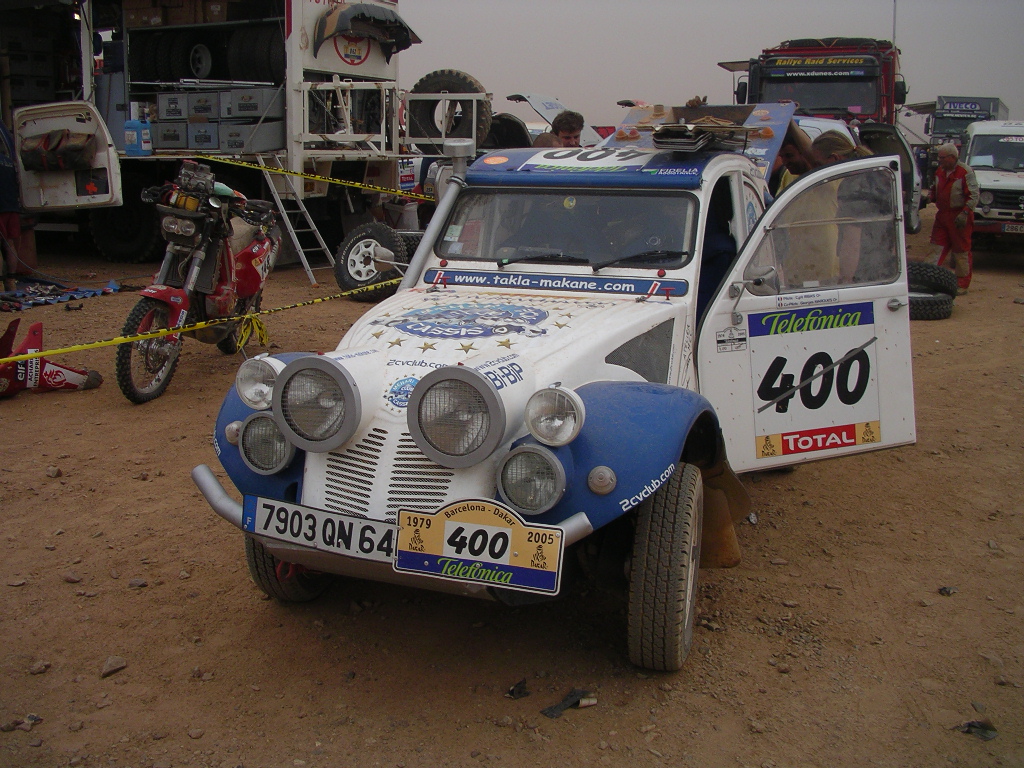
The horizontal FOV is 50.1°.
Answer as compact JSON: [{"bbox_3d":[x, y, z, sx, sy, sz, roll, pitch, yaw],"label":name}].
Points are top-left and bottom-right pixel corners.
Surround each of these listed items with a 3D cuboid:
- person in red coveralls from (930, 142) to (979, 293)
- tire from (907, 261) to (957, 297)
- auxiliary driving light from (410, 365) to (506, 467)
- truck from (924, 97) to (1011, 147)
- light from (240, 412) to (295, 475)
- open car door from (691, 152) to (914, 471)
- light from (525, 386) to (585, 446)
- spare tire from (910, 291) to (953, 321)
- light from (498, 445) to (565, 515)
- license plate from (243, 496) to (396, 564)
[{"bbox_3d":[5.120,-1.901,12.780,0.440,1.760,0.540,-8,14,-32],"label":"person in red coveralls"},{"bbox_3d":[4.180,-1.098,11.292,0.790,0.240,0.790,12,5,-2],"label":"tire"},{"bbox_3d":[-0.133,0.082,2.966,0.274,0.274,0.120,5,11,21],"label":"auxiliary driving light"},{"bbox_3d":[20.200,-10.540,48.674,2.500,4.100,8.500,6,13,25],"label":"truck"},{"bbox_3d":[-0.717,0.170,3.300,0.188,0.188,0.100,5,11,23],"label":"light"},{"bbox_3d":[1.046,-0.259,4.004,0.850,1.110,0.130,-6,6,-13],"label":"open car door"},{"bbox_3d":[0.129,0.081,2.918,0.161,0.161,0.120,5,11,23],"label":"light"},{"bbox_3d":[4.140,-0.838,11.346,0.790,0.240,0.790,4,12,20],"label":"spare tire"},{"bbox_3d":[0.065,0.248,2.924,0.188,0.188,0.100,5,11,23],"label":"light"},{"bbox_3d":[-0.543,0.404,3.053,0.520,0.110,0.015,7,8,25],"label":"license plate"}]

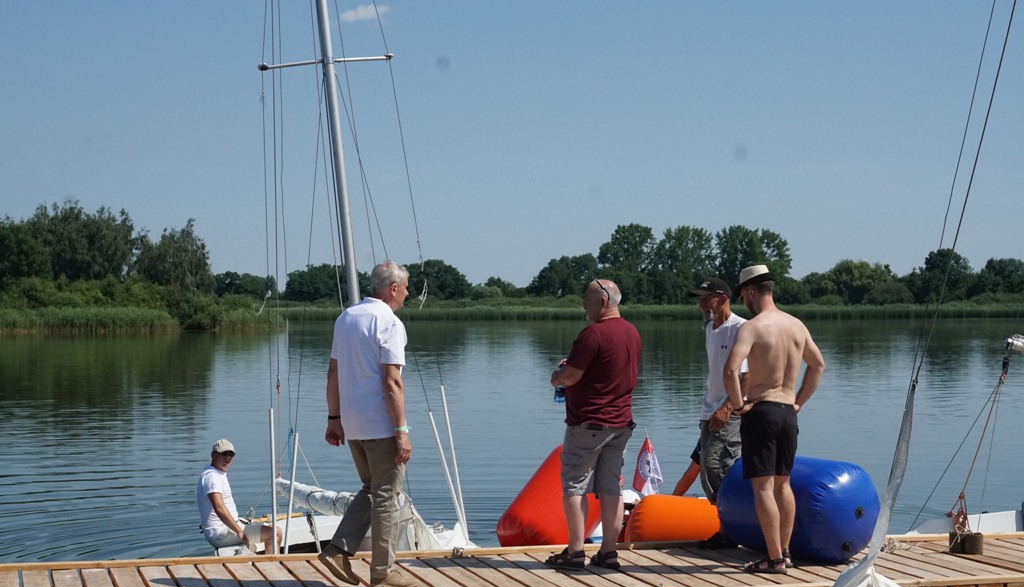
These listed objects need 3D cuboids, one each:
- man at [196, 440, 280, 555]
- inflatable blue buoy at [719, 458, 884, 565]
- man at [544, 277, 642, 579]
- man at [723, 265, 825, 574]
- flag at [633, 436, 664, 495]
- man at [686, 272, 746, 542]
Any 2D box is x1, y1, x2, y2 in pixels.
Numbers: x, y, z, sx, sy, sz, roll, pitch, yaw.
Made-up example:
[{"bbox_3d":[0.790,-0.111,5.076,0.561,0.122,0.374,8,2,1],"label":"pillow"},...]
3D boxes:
[{"bbox_3d":[-2.125,1.667,16.700,0.600,1.080,0.500,0,0,18],"label":"man"},{"bbox_3d":[1.806,1.356,13.498,0.610,0.610,0.850,0,0,-43],"label":"inflatable blue buoy"},{"bbox_3d":[0.504,0.789,13.039,0.540,1.740,0.500,0,0,-43],"label":"man"},{"bbox_3d":[1.577,0.751,12.868,0.600,1.815,0.420,0,0,-28],"label":"man"},{"bbox_3d":[0.965,1.225,15.200,0.210,0.440,0.120,0,0,0],"label":"flag"},{"bbox_3d":[1.364,0.783,14.024,0.420,1.760,0.500,0,0,-40],"label":"man"}]

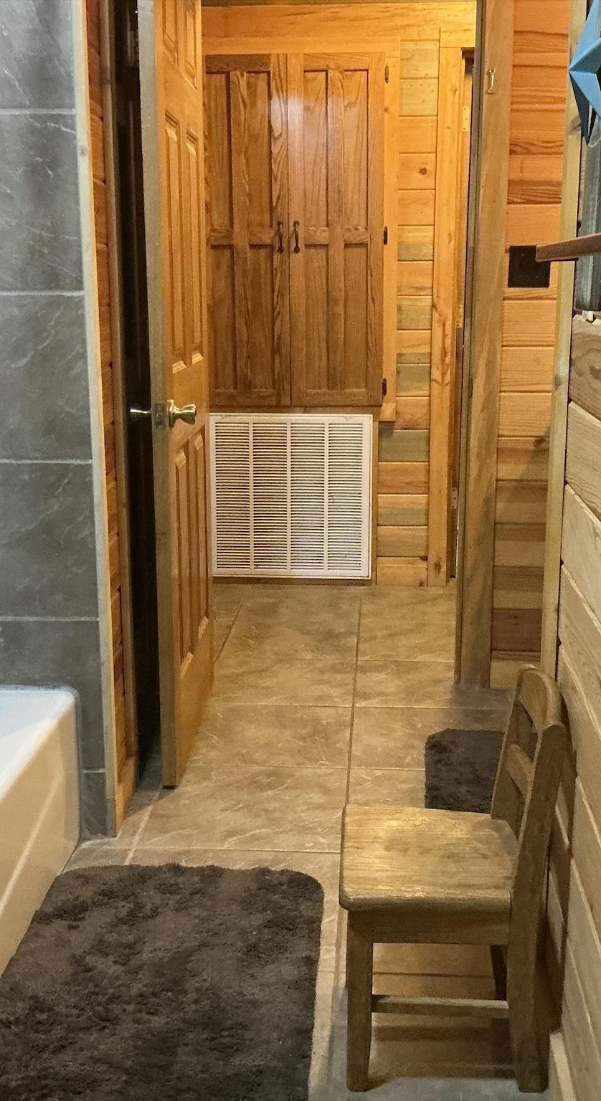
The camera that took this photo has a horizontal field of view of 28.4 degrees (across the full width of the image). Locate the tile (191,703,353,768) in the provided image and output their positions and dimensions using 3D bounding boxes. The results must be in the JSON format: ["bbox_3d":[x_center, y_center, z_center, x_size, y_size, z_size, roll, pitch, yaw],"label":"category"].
[{"bbox_3d":[-0.090,0.506,3.222,0.455,0.010,0.455,0,12,4],"label":"tile"}]

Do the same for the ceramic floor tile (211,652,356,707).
[{"bbox_3d":[-0.060,0.409,3.668,0.455,0.010,0.455,0,12,4],"label":"ceramic floor tile"}]

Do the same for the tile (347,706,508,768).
[{"bbox_3d":[0.366,0.508,3.192,0.455,0.010,0.455,0,12,4],"label":"tile"}]

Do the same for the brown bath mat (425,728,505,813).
[{"bbox_3d":[0.555,0.559,2.867,0.500,0.025,0.750,0,12,4],"label":"brown bath mat"}]

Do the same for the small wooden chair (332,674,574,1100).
[{"bbox_3d":[0.231,0.483,1.864,0.325,0.600,0.317,0,12,4],"label":"small wooden chair"}]

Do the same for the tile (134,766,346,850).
[{"bbox_3d":[-0.119,0.602,2.776,0.455,0.010,0.455,0,12,4],"label":"tile"}]

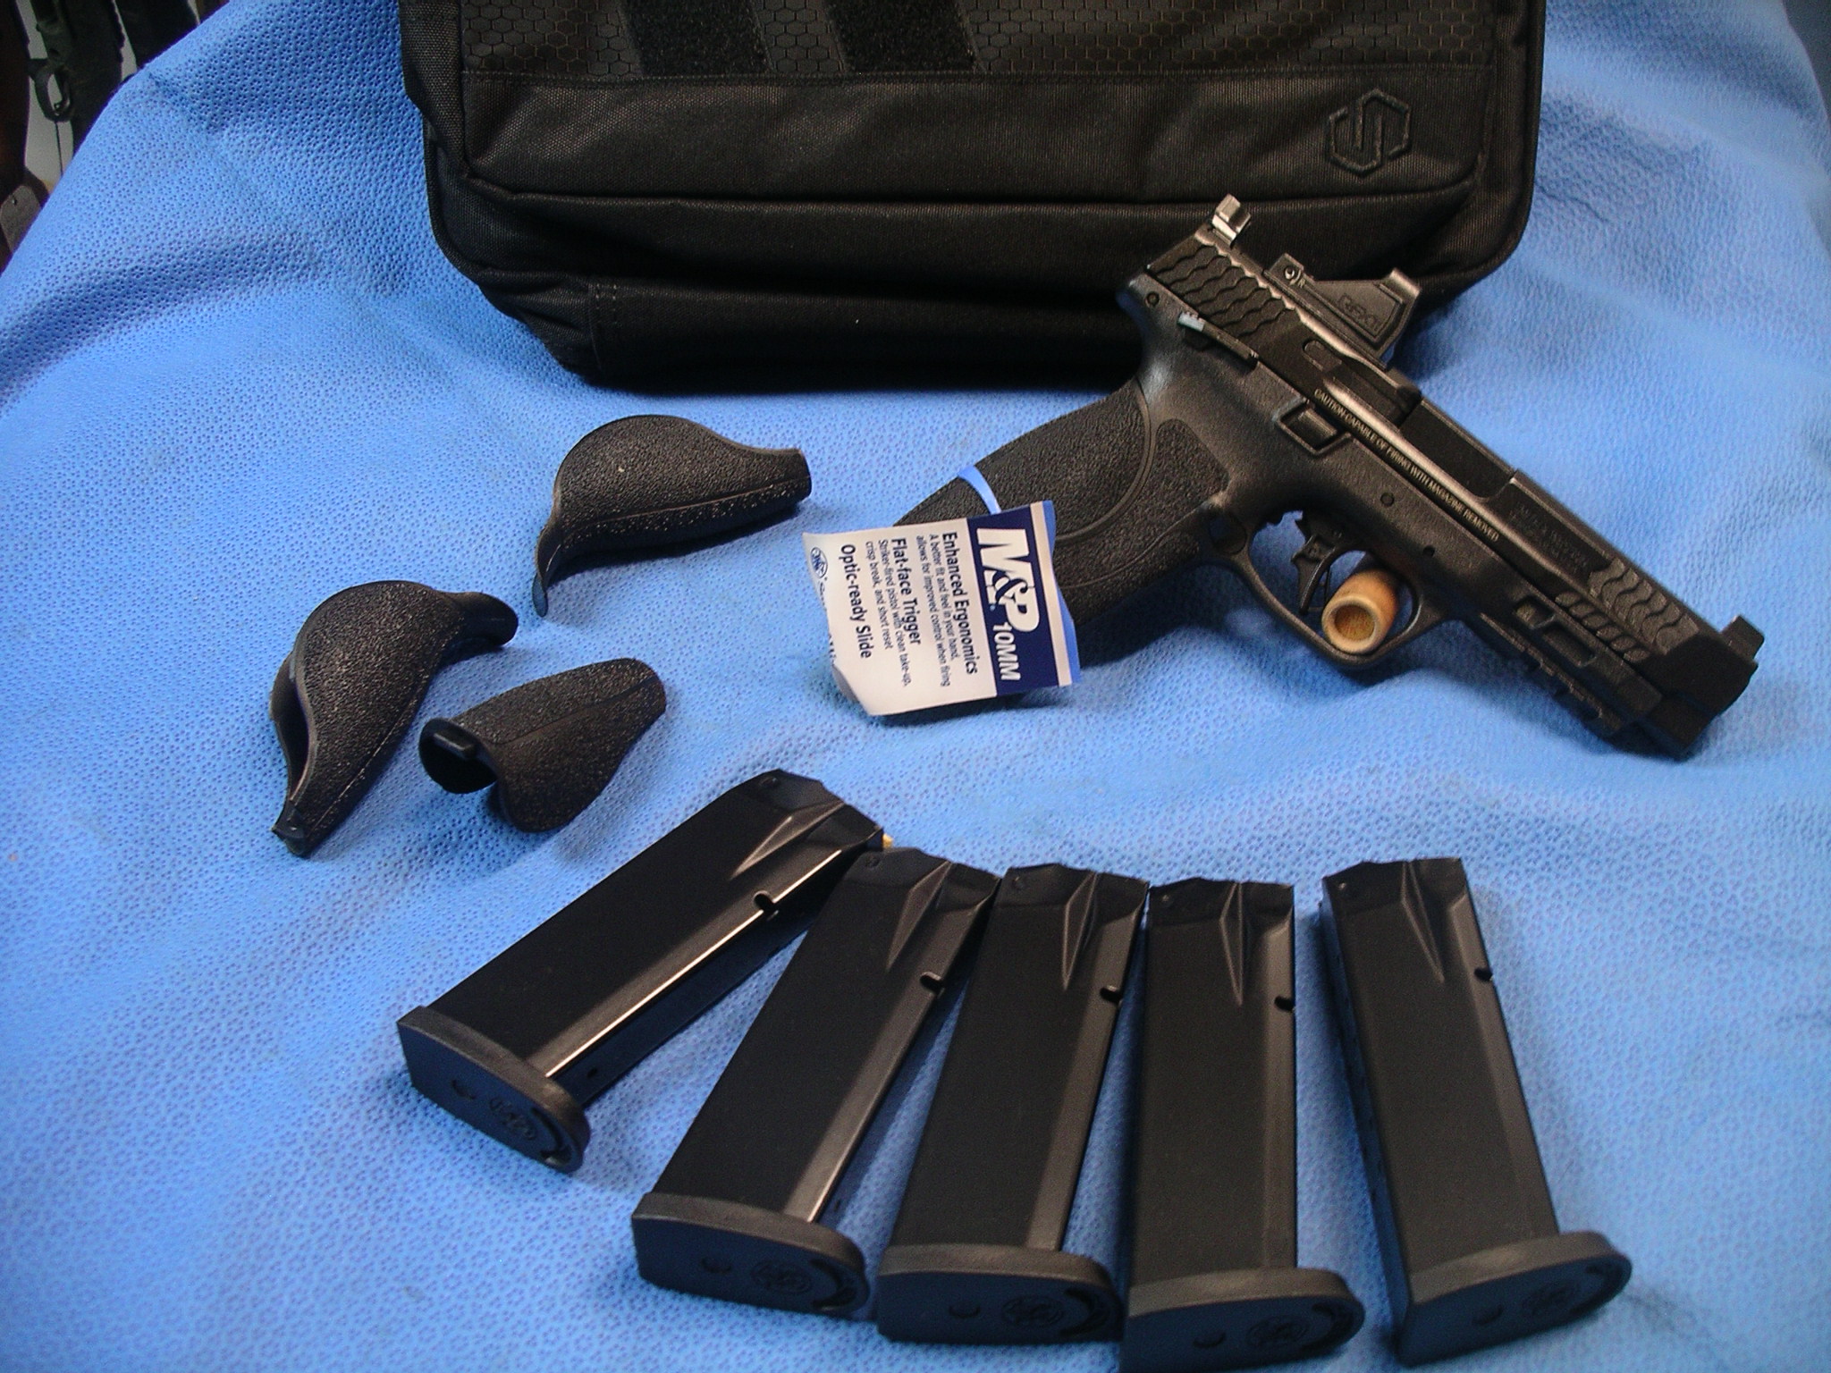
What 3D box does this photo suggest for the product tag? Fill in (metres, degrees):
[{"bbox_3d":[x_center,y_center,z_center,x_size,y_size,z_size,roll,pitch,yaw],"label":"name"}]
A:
[{"bbox_3d":[0.006,-0.019,0.482,0.062,0.012,0.055,-9,55,-2],"label":"product tag"}]

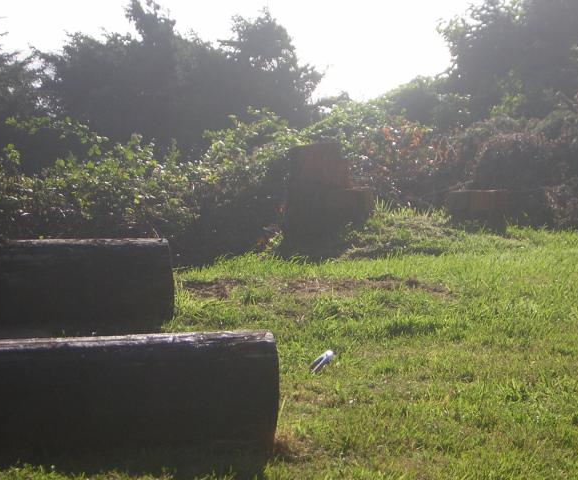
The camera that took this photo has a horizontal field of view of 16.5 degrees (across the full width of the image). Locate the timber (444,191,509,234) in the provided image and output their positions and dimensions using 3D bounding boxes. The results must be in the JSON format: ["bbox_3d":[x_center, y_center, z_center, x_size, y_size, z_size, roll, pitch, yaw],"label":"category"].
[{"bbox_3d":[1.529,-0.227,16.200,0.520,0.360,0.510,0,5,0],"label":"timber"}]

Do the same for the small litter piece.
[{"bbox_3d":[0.155,0.578,9.500,0.110,0.110,0.120,0,5,0],"label":"small litter piece"}]

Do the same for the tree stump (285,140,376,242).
[{"bbox_3d":[0.312,-0.351,15.400,0.680,0.800,0.660,0,5,0],"label":"tree stump"}]

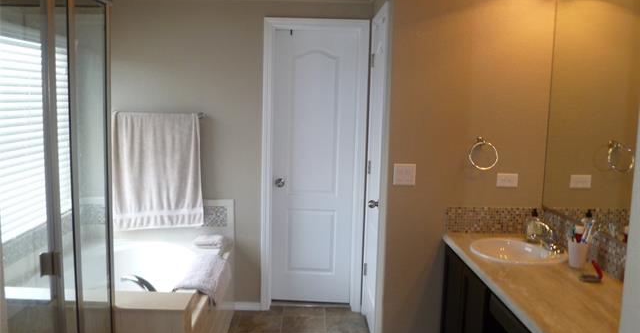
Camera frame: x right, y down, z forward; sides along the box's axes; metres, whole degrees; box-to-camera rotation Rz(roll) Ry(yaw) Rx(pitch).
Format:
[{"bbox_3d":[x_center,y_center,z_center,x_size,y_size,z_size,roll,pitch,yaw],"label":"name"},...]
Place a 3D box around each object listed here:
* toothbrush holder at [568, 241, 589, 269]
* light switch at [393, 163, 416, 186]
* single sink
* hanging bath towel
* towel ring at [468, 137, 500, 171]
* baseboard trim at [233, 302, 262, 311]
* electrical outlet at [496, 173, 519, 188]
[{"bbox_3d":[1.169,0.392,2.342,0.087,0.117,0.087,1,7,-1],"label":"toothbrush holder"},{"bbox_3d":[0.463,0.045,2.819,0.117,0.115,0.012,1,7,-1],"label":"light switch"},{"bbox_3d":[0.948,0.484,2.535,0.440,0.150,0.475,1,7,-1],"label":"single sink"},{"bbox_3d":[-1.125,0.044,3.587,0.635,0.820,0.090,1,7,-1],"label":"hanging bath towel"},{"bbox_3d":[0.886,-0.070,2.807,0.158,0.178,0.070,1,7,-1],"label":"towel ring"},{"bbox_3d":[-0.528,1.025,3.802,0.198,0.062,0.014,1,7,-1],"label":"baseboard trim"},{"bbox_3d":[1.043,0.080,2.868,0.115,0.073,0.010,1,7,-1],"label":"electrical outlet"}]

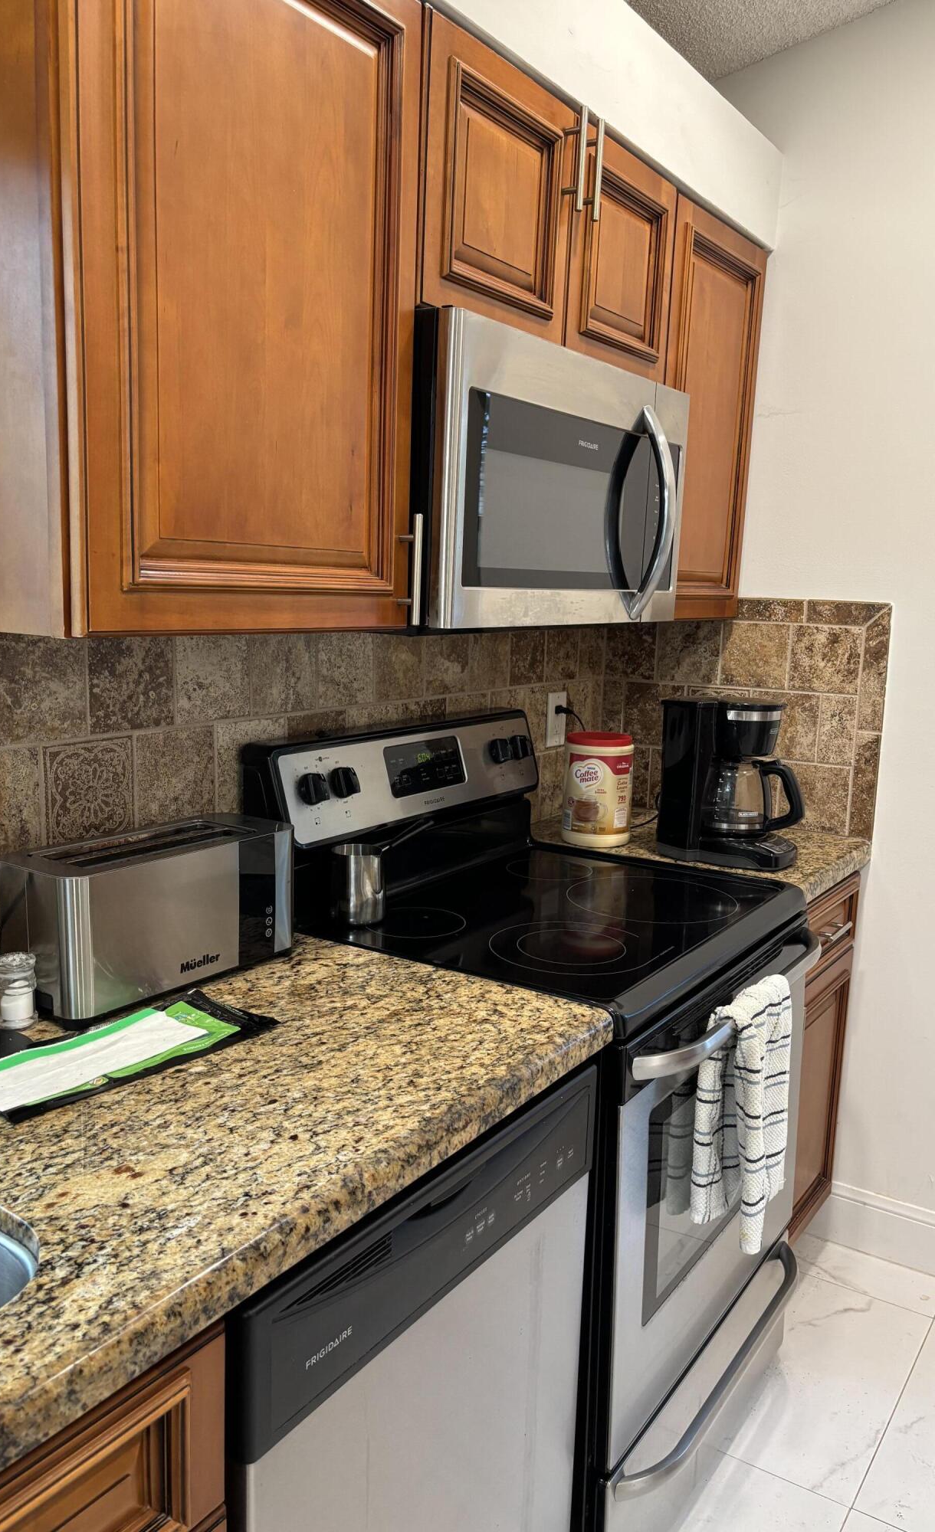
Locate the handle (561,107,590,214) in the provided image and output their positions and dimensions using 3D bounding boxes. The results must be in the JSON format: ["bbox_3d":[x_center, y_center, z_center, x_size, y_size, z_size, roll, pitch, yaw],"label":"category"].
[{"bbox_3d":[0.157,-0.894,1.698,0.039,0.146,0.012,8,11,33],"label":"handle"}]

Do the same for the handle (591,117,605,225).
[{"bbox_3d":[0.189,-0.900,1.749,0.037,0.143,0.012,8,11,33],"label":"handle"}]

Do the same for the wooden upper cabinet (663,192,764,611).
[{"bbox_3d":[0.350,-0.691,2.376,0.325,0.762,0.458,8,11,33],"label":"wooden upper cabinet"}]

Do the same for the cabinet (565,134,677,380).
[{"bbox_3d":[0.127,-0.845,2.000,0.325,0.355,0.375,8,11,33],"label":"cabinet"}]

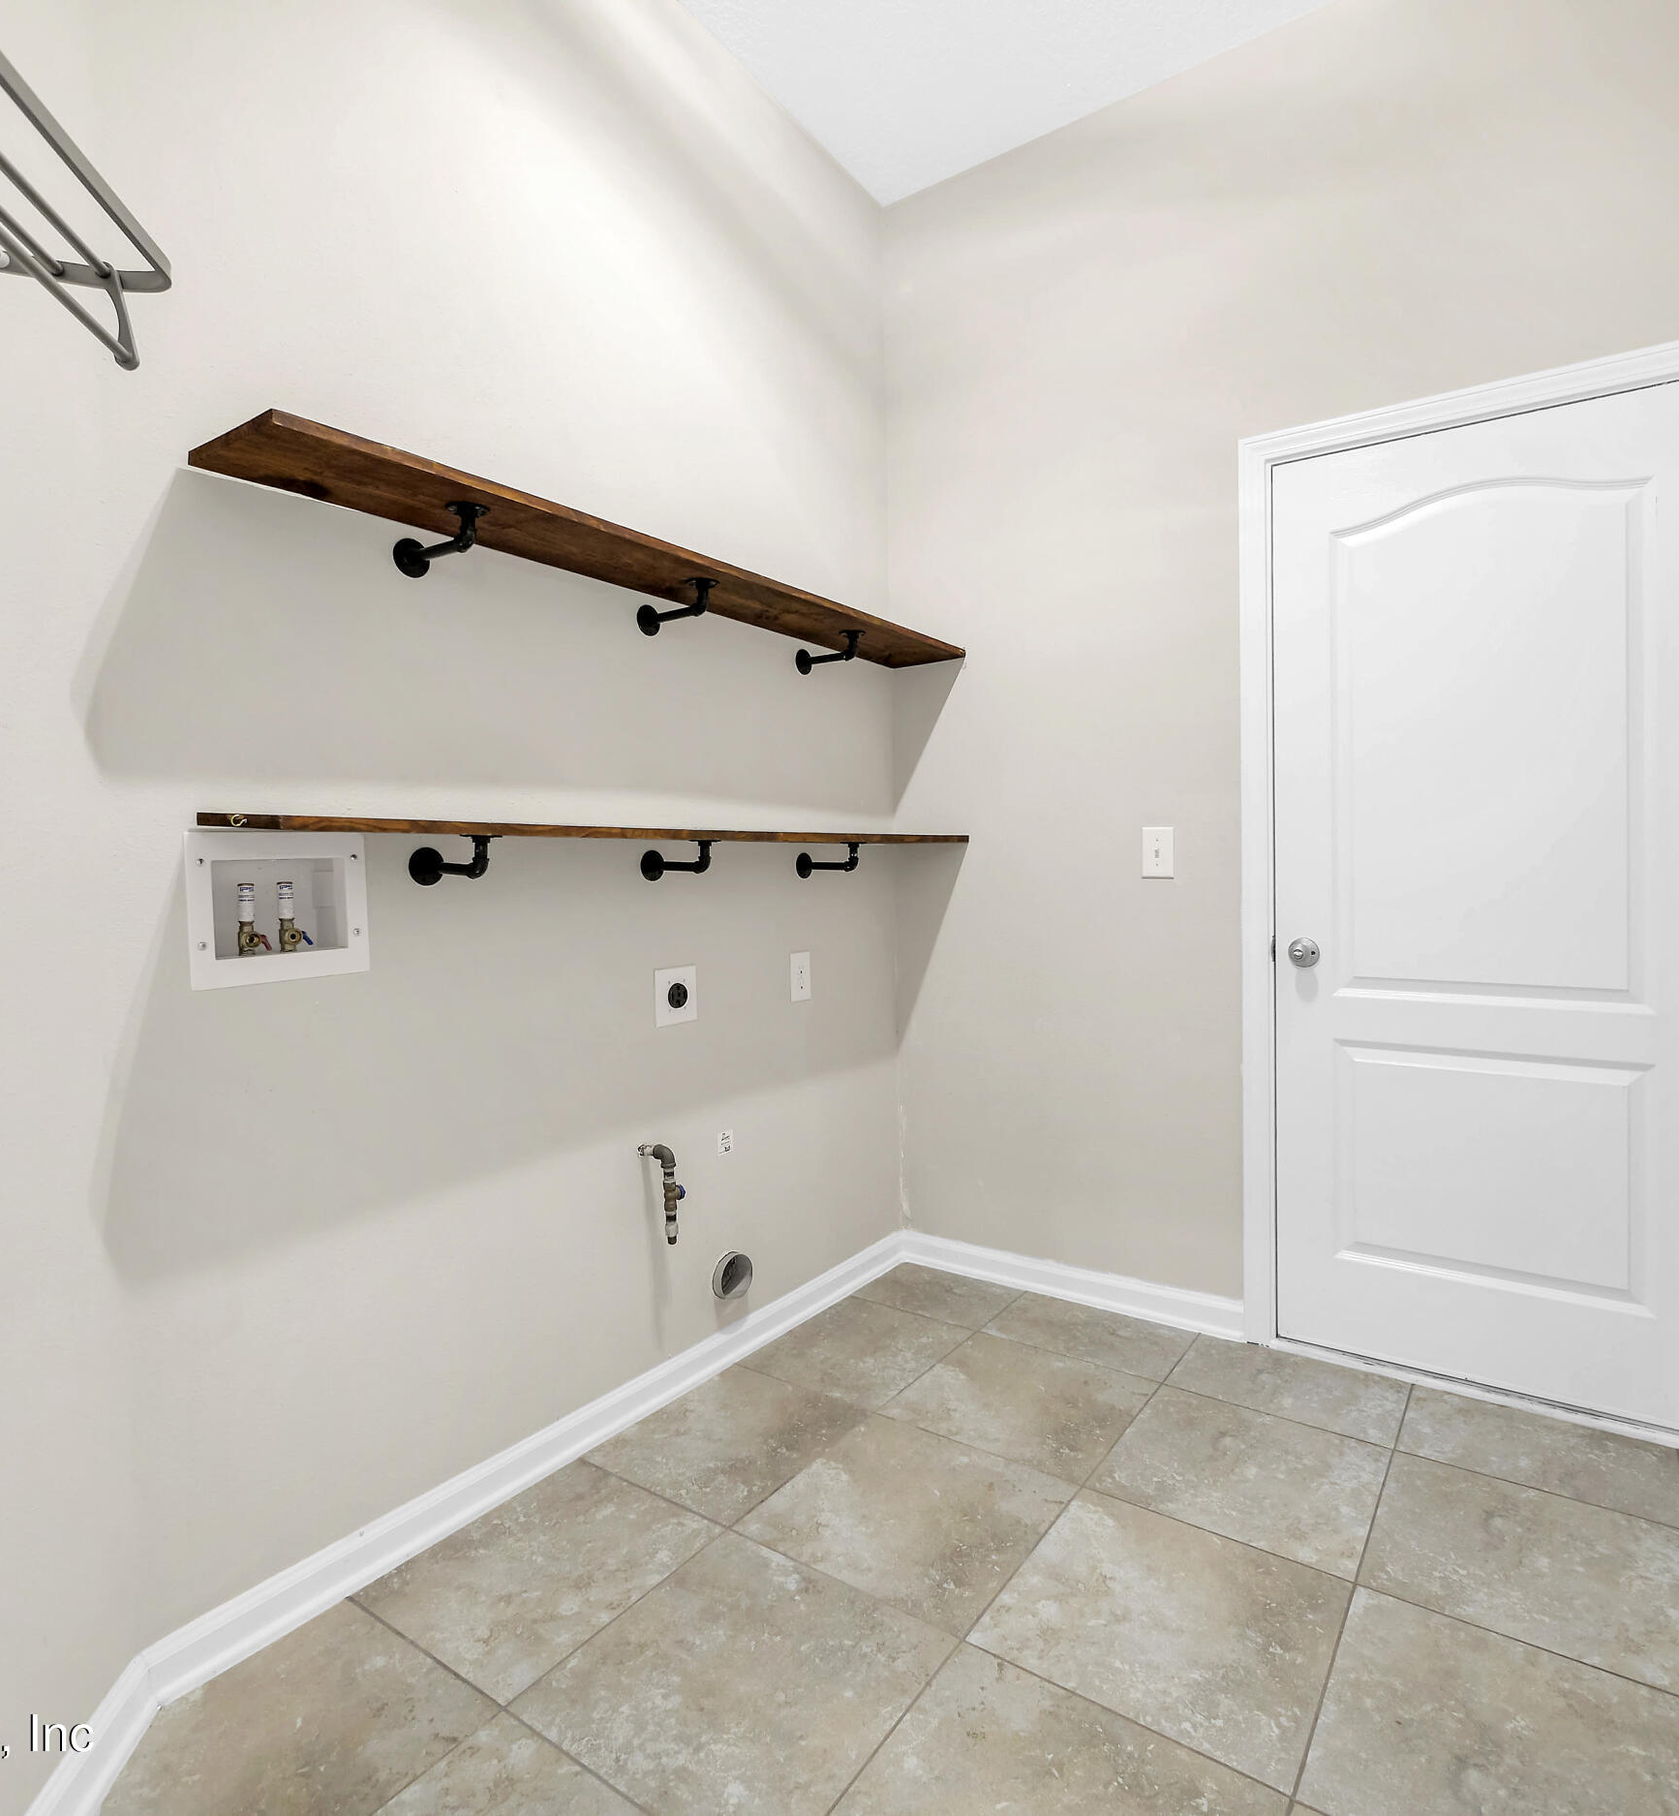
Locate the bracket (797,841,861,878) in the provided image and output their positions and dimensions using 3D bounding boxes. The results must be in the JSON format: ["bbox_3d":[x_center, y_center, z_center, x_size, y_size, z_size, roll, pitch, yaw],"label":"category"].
[{"bbox_3d":[-0.012,-0.118,2.464,0.187,0.092,0.068,1,3,36],"label":"bracket"}]

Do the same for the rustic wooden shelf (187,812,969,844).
[{"bbox_3d":[-0.264,-0.156,2.042,0.234,0.019,1.843,4,5,35],"label":"rustic wooden shelf"}]

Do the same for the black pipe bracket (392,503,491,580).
[{"bbox_3d":[-0.647,-0.601,1.612,0.189,0.085,0.068,1,3,36],"label":"black pipe bracket"}]

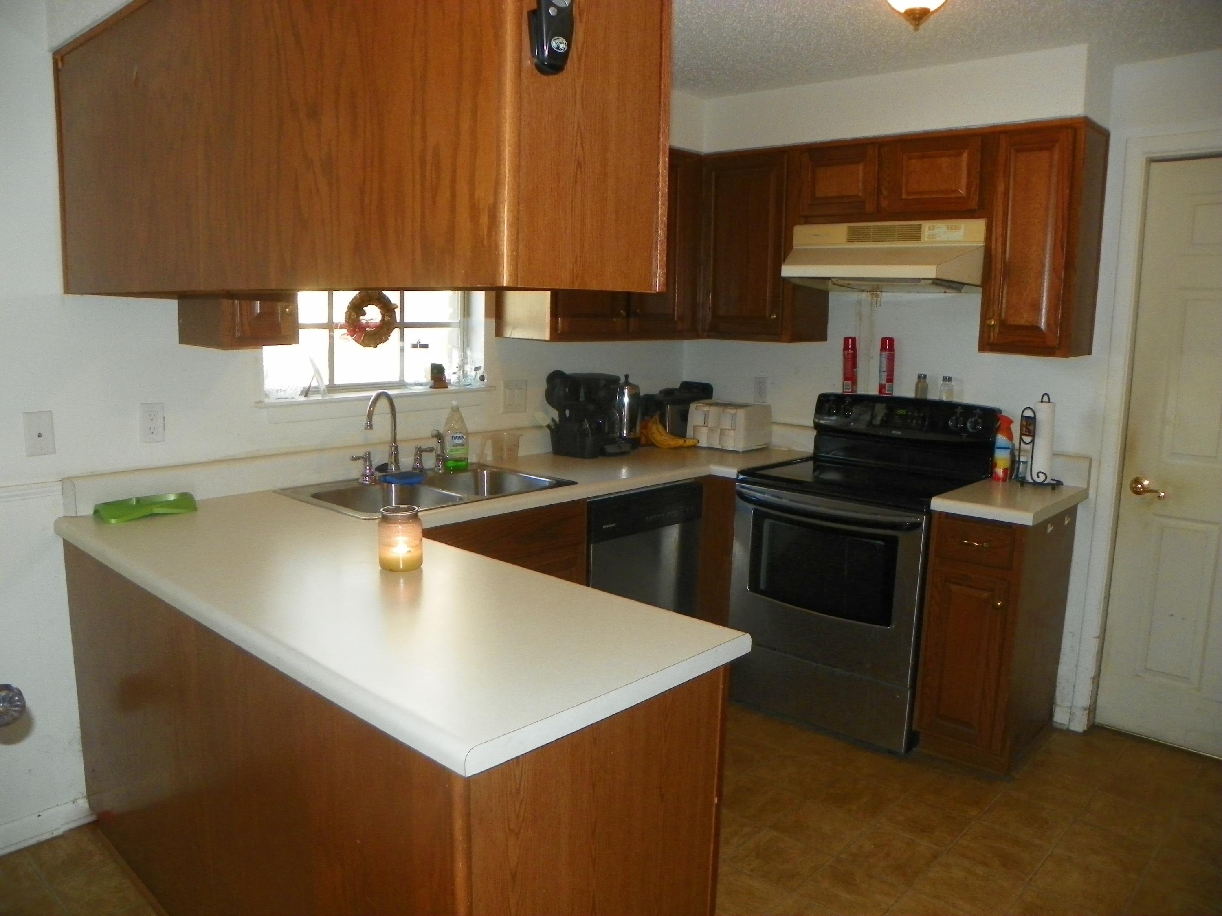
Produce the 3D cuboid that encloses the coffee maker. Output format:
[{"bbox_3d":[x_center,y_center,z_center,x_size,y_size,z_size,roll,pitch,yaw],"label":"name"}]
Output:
[{"bbox_3d":[-0.077,-0.183,3.725,0.228,0.342,0.292,9,12,42],"label":"coffee maker"}]

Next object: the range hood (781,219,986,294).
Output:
[{"bbox_3d":[1.023,-0.744,3.383,0.768,0.245,0.504,9,12,42],"label":"range hood"}]

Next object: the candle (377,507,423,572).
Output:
[{"bbox_3d":[-0.474,0.181,2.073,0.099,0.133,0.099,1,9,0],"label":"candle"}]

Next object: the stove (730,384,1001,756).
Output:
[{"bbox_3d":[0.938,0.374,3.474,0.762,1.160,0.648,9,12,42],"label":"stove"}]

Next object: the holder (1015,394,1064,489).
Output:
[{"bbox_3d":[1.510,-0.059,3.228,0.146,0.331,0.141,9,12,42],"label":"holder"}]

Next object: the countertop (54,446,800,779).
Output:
[{"bbox_3d":[0.072,0.158,2.841,1.860,0.042,2.760,9,12,42],"label":"countertop"}]

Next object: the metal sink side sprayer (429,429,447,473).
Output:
[{"bbox_3d":[-0.609,-0.025,3.246,0.038,0.150,0.060,8,11,33],"label":"metal sink side sprayer"}]

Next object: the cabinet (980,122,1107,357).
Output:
[{"bbox_3d":[1.453,-0.722,3.086,0.307,0.772,0.312,9,12,42],"label":"cabinet"}]

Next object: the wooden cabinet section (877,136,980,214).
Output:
[{"bbox_3d":[1.198,-0.991,3.281,0.390,0.265,0.310,9,12,42],"label":"wooden cabinet section"}]

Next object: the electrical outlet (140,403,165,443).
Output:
[{"bbox_3d":[-1.318,-0.100,2.642,0.008,0.118,0.071,9,12,42],"label":"electrical outlet"}]

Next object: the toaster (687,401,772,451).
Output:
[{"bbox_3d":[0.533,-0.147,4.100,0.300,0.192,0.252,9,12,42],"label":"toaster"}]

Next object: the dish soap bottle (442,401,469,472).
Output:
[{"bbox_3d":[-0.556,-0.078,3.318,0.095,0.245,0.060,-2,10,-19],"label":"dish soap bottle"}]

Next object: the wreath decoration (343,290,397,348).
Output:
[{"bbox_3d":[-0.849,-0.498,3.235,0.055,0.215,0.202,9,12,42],"label":"wreath decoration"}]

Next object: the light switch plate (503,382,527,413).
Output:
[{"bbox_3d":[-0.375,-0.241,3.623,0.010,0.122,0.117,9,12,42],"label":"light switch plate"}]

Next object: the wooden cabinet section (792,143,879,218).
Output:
[{"bbox_3d":[0.932,-1.041,3.522,0.360,0.265,0.310,9,12,42],"label":"wooden cabinet section"}]

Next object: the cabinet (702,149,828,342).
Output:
[{"bbox_3d":[0.637,-0.871,3.836,0.476,0.772,0.312,9,12,42],"label":"cabinet"}]

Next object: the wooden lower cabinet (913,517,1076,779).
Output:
[{"bbox_3d":[1.353,0.571,3.193,0.310,0.859,0.595,9,12,42],"label":"wooden lower cabinet"}]

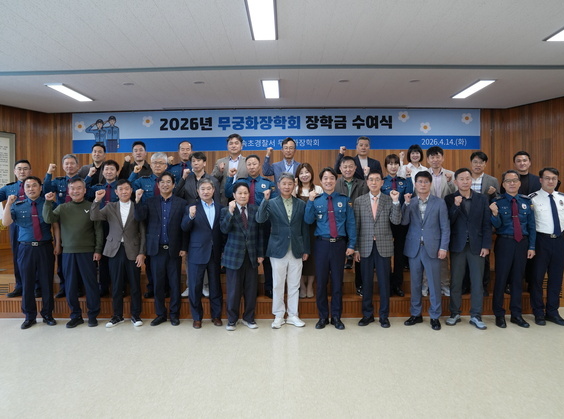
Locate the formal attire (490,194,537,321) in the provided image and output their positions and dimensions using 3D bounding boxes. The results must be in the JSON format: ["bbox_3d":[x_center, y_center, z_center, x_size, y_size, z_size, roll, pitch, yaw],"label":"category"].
[{"bbox_3d":[2.629,0.520,4.770,0.440,1.419,0.360,0,1,22],"label":"formal attire"}]

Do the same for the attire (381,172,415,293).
[{"bbox_3d":[1.412,0.306,5.120,0.440,1.440,0.300,-1,0,3],"label":"attire"}]

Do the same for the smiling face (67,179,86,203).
[{"bbox_3d":[-2.291,-0.212,4.680,0.190,0.250,0.200,-1,0,-18],"label":"smiling face"}]

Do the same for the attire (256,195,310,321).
[{"bbox_3d":[0.016,0.525,4.580,0.590,1.380,0.360,-1,0,0],"label":"attire"}]

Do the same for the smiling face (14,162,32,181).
[{"bbox_3d":[-3.227,-0.473,5.230,0.184,0.240,0.200,-1,1,-29],"label":"smiling face"}]

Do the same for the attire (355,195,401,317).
[{"bbox_3d":[1.083,0.528,4.700,0.530,1.430,0.330,0,0,3],"label":"attire"}]

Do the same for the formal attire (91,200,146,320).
[{"bbox_3d":[-1.851,0.577,4.740,0.600,1.350,0.340,0,0,-9],"label":"formal attire"}]

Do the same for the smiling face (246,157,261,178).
[{"bbox_3d":[-0.355,-0.527,5.230,0.171,0.275,0.190,0,1,-3],"label":"smiling face"}]

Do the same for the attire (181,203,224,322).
[{"bbox_3d":[-0.905,0.578,4.770,0.462,1.358,0.360,-1,1,-13],"label":"attire"}]

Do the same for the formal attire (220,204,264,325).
[{"bbox_3d":[-0.423,0.591,4.540,0.500,1.310,0.360,-1,0,-3],"label":"formal attire"}]

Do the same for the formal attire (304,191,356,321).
[{"bbox_3d":[0.540,0.523,4.660,0.570,1.470,0.340,0,0,6],"label":"formal attire"}]

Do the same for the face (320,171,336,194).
[{"bbox_3d":[0.500,-0.301,4.500,0.175,0.250,0.200,-1,0,4],"label":"face"}]

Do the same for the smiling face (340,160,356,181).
[{"bbox_3d":[0.815,-0.484,5.130,0.175,0.235,0.190,0,0,7],"label":"smiling face"}]

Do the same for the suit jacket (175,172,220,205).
[{"bbox_3d":[-1.046,-0.108,5.270,0.553,0.706,0.320,0,1,-6],"label":"suit jacket"}]

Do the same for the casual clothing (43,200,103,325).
[{"bbox_3d":[-2.374,0.558,4.770,0.584,1.363,0.360,-1,1,-23],"label":"casual clothing"}]

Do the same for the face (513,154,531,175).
[{"bbox_3d":[3.018,-0.575,5.270,0.180,0.235,0.190,0,0,22],"label":"face"}]

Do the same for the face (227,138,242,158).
[{"bbox_3d":[-0.633,-0.836,5.580,0.180,0.240,0.200,-1,0,-3],"label":"face"}]

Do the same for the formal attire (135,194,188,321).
[{"bbox_3d":[-1.358,0.541,4.720,0.610,1.410,0.360,-1,0,-6],"label":"formal attire"}]

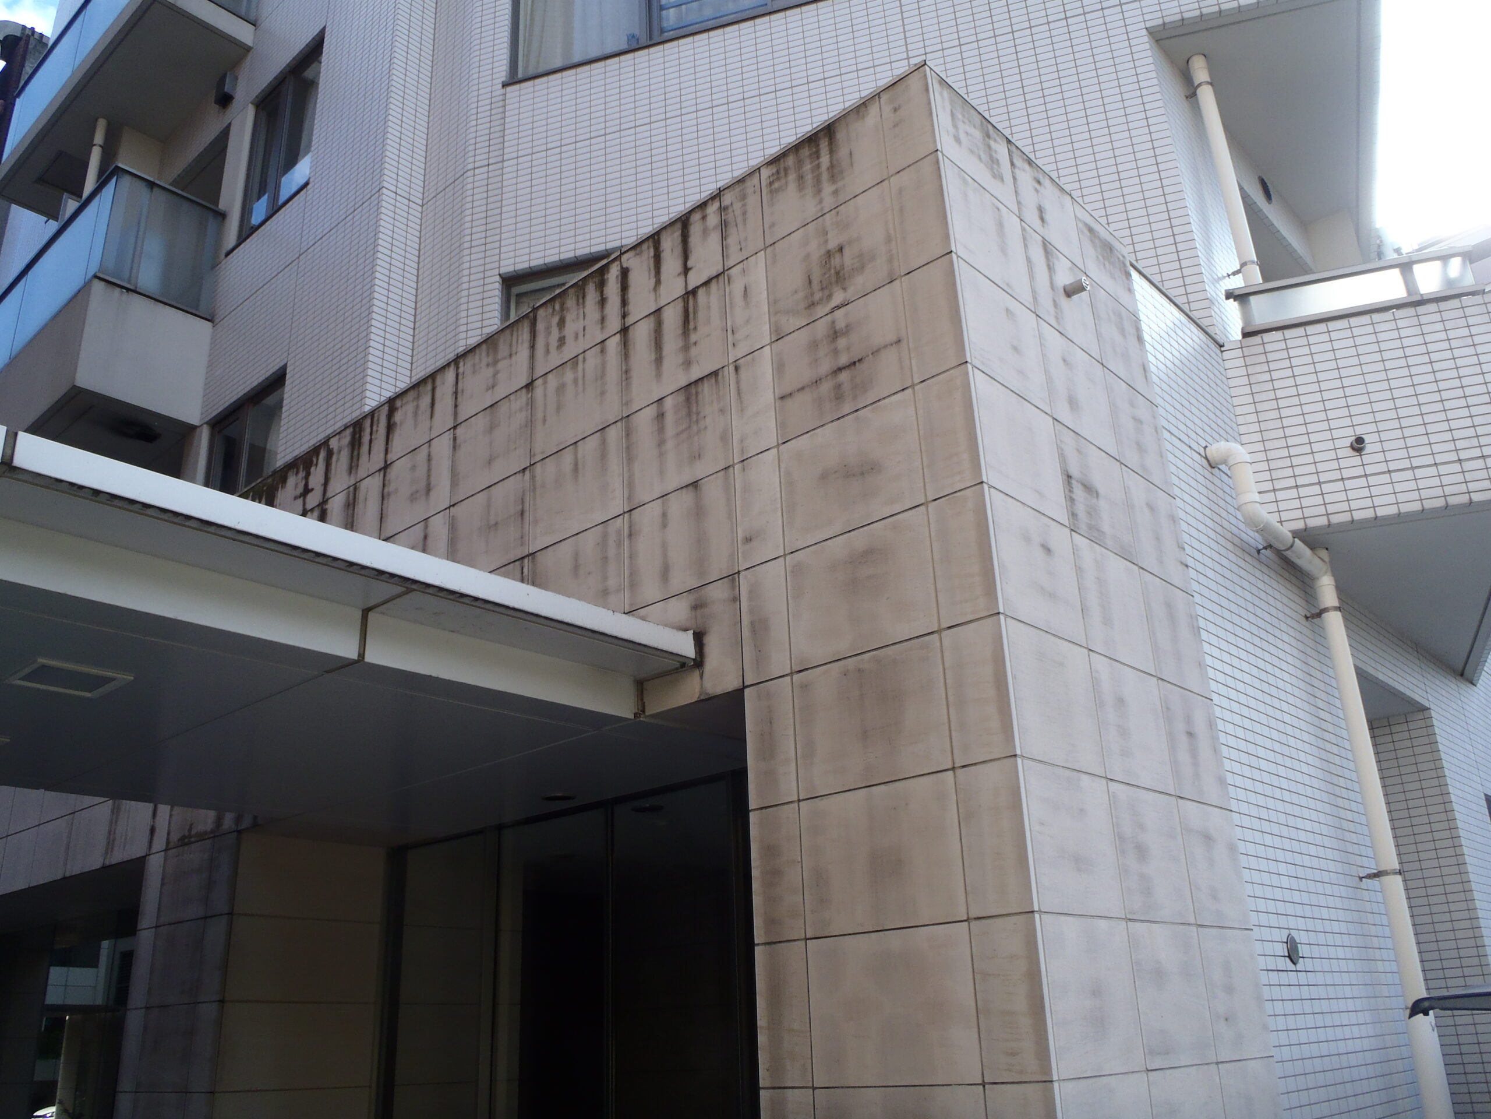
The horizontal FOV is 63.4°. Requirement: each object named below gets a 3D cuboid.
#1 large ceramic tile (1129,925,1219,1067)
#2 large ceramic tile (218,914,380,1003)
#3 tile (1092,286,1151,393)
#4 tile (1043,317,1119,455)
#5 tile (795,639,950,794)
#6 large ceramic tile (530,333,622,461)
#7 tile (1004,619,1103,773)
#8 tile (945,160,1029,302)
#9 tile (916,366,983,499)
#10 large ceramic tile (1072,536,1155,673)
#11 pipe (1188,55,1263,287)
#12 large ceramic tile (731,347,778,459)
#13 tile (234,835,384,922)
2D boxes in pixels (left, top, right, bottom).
[{"bbox_3d":[1.282,1.310,3.643,0.025,0.403,0.496,-20,-27,38],"label":"large ceramic tile"},{"bbox_3d":[-2.299,2.087,6.287,0.030,0.407,0.840,-20,-27,38],"label":"large ceramic tile"},{"bbox_3d":[1.483,-0.853,4.794,0.030,0.398,0.474,-20,-27,38],"label":"tile"},{"bbox_3d":[1.175,-0.595,4.306,0.030,0.398,0.488,-20,-27,38],"label":"tile"},{"bbox_3d":[0.384,0.489,3.691,0.567,0.404,0.030,-20,-27,38],"label":"tile"},{"bbox_3d":[-0.717,-0.681,5.156,0.589,0.409,0.025,-20,-27,38],"label":"large ceramic tile"},{"bbox_3d":[0.897,0.411,3.502,0.022,0.399,0.499,-20,-27,38],"label":"tile"},{"bbox_3d":[0.841,-1.116,4.188,0.025,0.397,0.508,-20,-27,38],"label":"tile"},{"bbox_3d":[0.619,-0.382,3.667,0.198,0.399,0.022,-20,-27,38],"label":"tile"},{"bbox_3d":[1.210,0.158,4.013,0.030,0.398,0.488,-20,-27,38],"label":"large ceramic tile"},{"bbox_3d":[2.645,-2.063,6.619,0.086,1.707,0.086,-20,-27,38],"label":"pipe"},{"bbox_3d":[0.033,-0.564,4.411,0.201,0.408,0.020,-20,-27,38],"label":"large ceramic tile"},{"bbox_3d":[-2.320,1.705,6.432,0.030,0.401,0.840,-20,-27,38],"label":"tile"}]

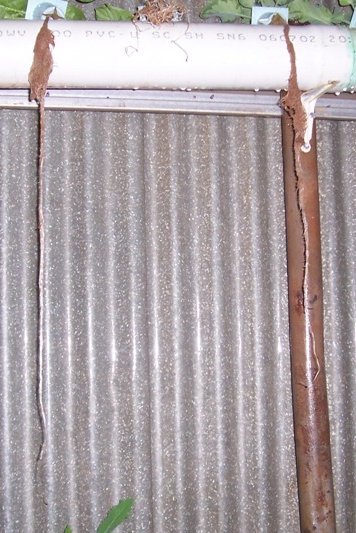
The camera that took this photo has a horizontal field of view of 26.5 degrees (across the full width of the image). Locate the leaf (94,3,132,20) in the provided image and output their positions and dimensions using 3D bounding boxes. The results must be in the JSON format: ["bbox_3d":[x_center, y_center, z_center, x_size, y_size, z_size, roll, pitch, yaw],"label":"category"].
[{"bbox_3d":[-0.114,-0.448,1.335,0.068,0.036,0.042,-1,-4,-3],"label":"leaf"}]

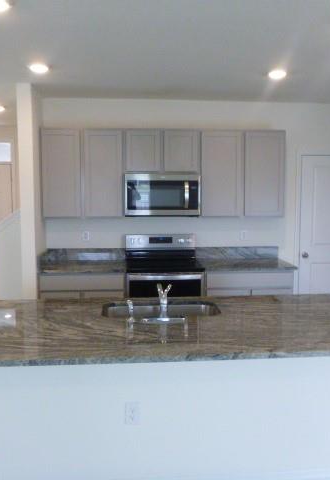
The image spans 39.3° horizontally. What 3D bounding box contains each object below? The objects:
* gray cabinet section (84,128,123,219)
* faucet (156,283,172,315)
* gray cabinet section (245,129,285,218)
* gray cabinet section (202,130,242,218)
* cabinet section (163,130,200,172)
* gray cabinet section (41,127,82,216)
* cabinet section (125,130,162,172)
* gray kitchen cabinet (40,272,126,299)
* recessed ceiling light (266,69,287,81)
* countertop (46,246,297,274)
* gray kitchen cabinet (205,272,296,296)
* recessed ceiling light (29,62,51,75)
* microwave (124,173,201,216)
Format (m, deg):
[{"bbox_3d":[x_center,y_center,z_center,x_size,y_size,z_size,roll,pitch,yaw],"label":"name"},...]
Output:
[{"bbox_3d":[-0.636,-0.689,4.813,0.418,0.896,0.325,0,6,-5],"label":"gray cabinet section"},{"bbox_3d":[-0.007,0.358,2.795,0.110,0.210,0.200,-1,6,-9],"label":"faucet"},{"bbox_3d":[1.014,-0.700,4.965,0.444,0.896,0.325,0,6,-5],"label":"gray cabinet section"},{"bbox_3d":[0.567,-0.697,4.924,0.454,0.896,0.325,0,6,-5],"label":"gray cabinet section"},{"bbox_3d":[0.151,-0.918,4.862,0.384,0.446,0.325,0,6,-5],"label":"cabinet section"},{"bbox_3d":[-1.044,-0.687,4.776,0.400,0.896,0.325,0,6,-5],"label":"gray cabinet section"},{"bbox_3d":[-0.234,-0.916,4.826,0.389,0.446,0.325,0,6,-5],"label":"cabinet section"},{"bbox_3d":[-0.820,0.723,4.788,0.809,0.880,0.633,-1,6,-5],"label":"gray kitchen cabinet"},{"bbox_3d":[0.941,-1.371,3.864,0.170,0.030,0.170,0,6,-5],"label":"recessed ceiling light"},{"bbox_3d":[0.032,0.205,4.799,2.547,0.150,0.653,-1,6,-5],"label":"countertop"},{"bbox_3d":[0.824,0.699,4.927,0.905,0.870,0.625,0,6,-5],"label":"gray kitchen cabinet"},{"bbox_3d":[-1.000,-1.350,3.665,0.171,0.025,0.171,-1,6,-5],"label":"recessed ceiling light"},{"bbox_3d":[-0.032,-0.475,4.838,0.762,0.434,0.412,-1,6,-5],"label":"microwave"}]

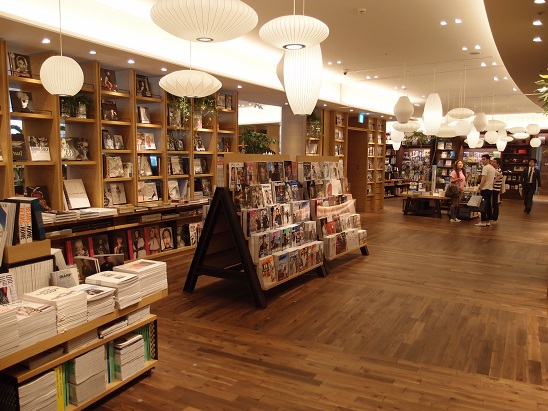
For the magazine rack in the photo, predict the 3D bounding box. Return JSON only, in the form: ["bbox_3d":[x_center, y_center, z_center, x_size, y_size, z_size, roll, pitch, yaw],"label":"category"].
[{"bbox_3d":[-0.155,0.286,5.601,1.120,1.450,1.550,5,8,31],"label":"magazine rack"}]

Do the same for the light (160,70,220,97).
[{"bbox_3d":[-0.842,-1.233,4.500,0.640,0.265,0.640,0,6,0],"label":"light"}]

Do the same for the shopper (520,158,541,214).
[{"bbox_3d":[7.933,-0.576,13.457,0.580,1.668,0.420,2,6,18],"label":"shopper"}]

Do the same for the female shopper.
[{"bbox_3d":[4.864,-0.374,11.591,0.420,1.616,0.480,5,8,38],"label":"female shopper"}]

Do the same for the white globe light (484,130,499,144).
[{"bbox_3d":[6.095,-1.894,12.400,0.375,0.360,0.375,1,6,0],"label":"white globe light"}]

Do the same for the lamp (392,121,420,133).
[{"bbox_3d":[2.874,-1.689,9.600,0.600,0.235,0.600,0,6,0],"label":"lamp"}]

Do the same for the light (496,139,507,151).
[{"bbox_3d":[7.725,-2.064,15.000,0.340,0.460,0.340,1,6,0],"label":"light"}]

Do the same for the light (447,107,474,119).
[{"bbox_3d":[4.356,-2.133,10.300,0.620,0.250,0.620,1,6,0],"label":"light"}]

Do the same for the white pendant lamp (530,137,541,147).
[{"bbox_3d":[9.922,-2.372,16.800,0.425,0.360,0.425,0,6,0],"label":"white pendant lamp"}]

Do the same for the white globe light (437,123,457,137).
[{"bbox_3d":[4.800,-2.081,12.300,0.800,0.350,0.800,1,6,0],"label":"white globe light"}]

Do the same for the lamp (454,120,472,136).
[{"bbox_3d":[3.853,-1.555,9.000,0.355,0.315,0.355,0,6,0],"label":"lamp"}]

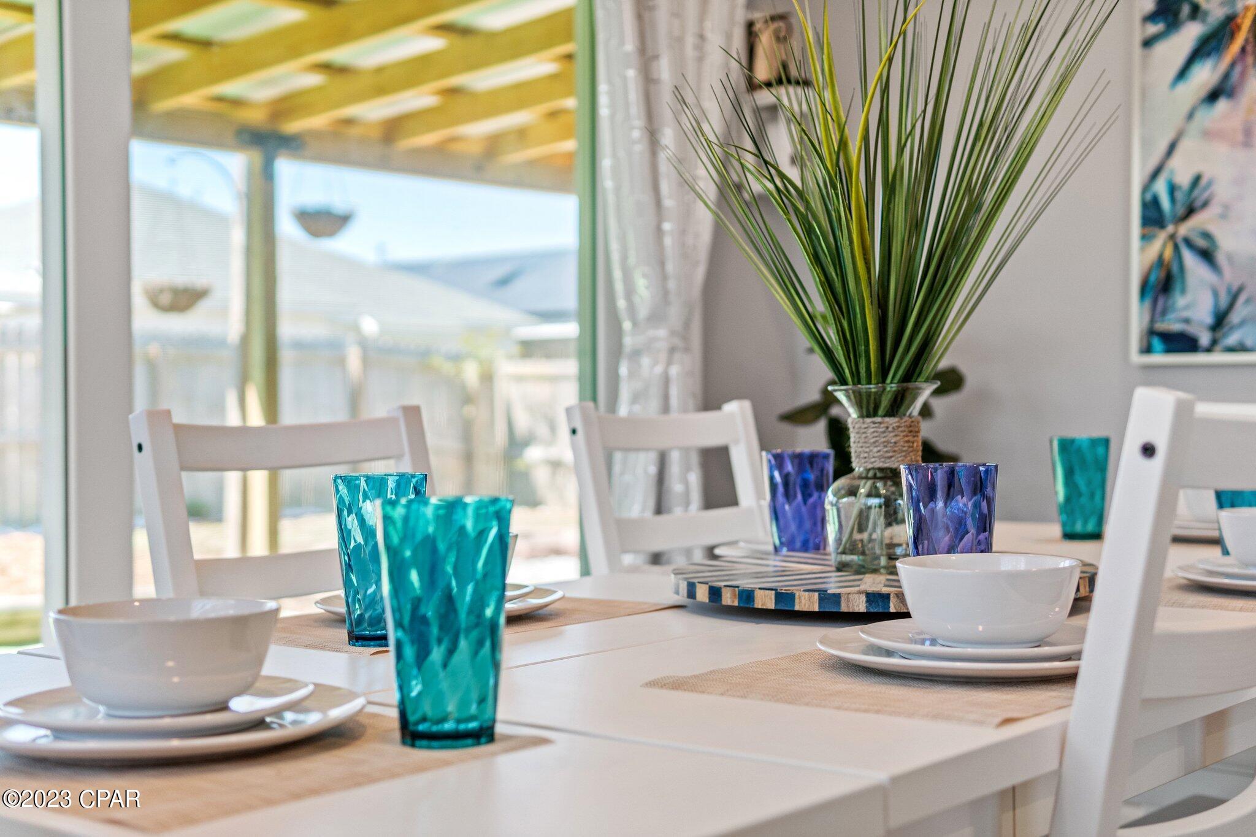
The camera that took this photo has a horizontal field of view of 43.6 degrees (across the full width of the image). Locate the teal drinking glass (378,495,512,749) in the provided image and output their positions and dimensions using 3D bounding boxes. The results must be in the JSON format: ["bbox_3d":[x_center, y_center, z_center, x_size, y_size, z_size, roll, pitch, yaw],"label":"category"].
[{"bbox_3d":[-0.121,0.135,1.050,0.089,0.160,0.089,-1,0,0],"label":"teal drinking glass"}]

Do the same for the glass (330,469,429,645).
[{"bbox_3d":[-0.234,0.133,1.491,0.089,0.160,0.089,-1,0,0],"label":"glass"}]

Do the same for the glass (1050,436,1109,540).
[{"bbox_3d":[0.727,0.113,2.518,0.089,0.160,0.089,-1,0,0],"label":"glass"}]

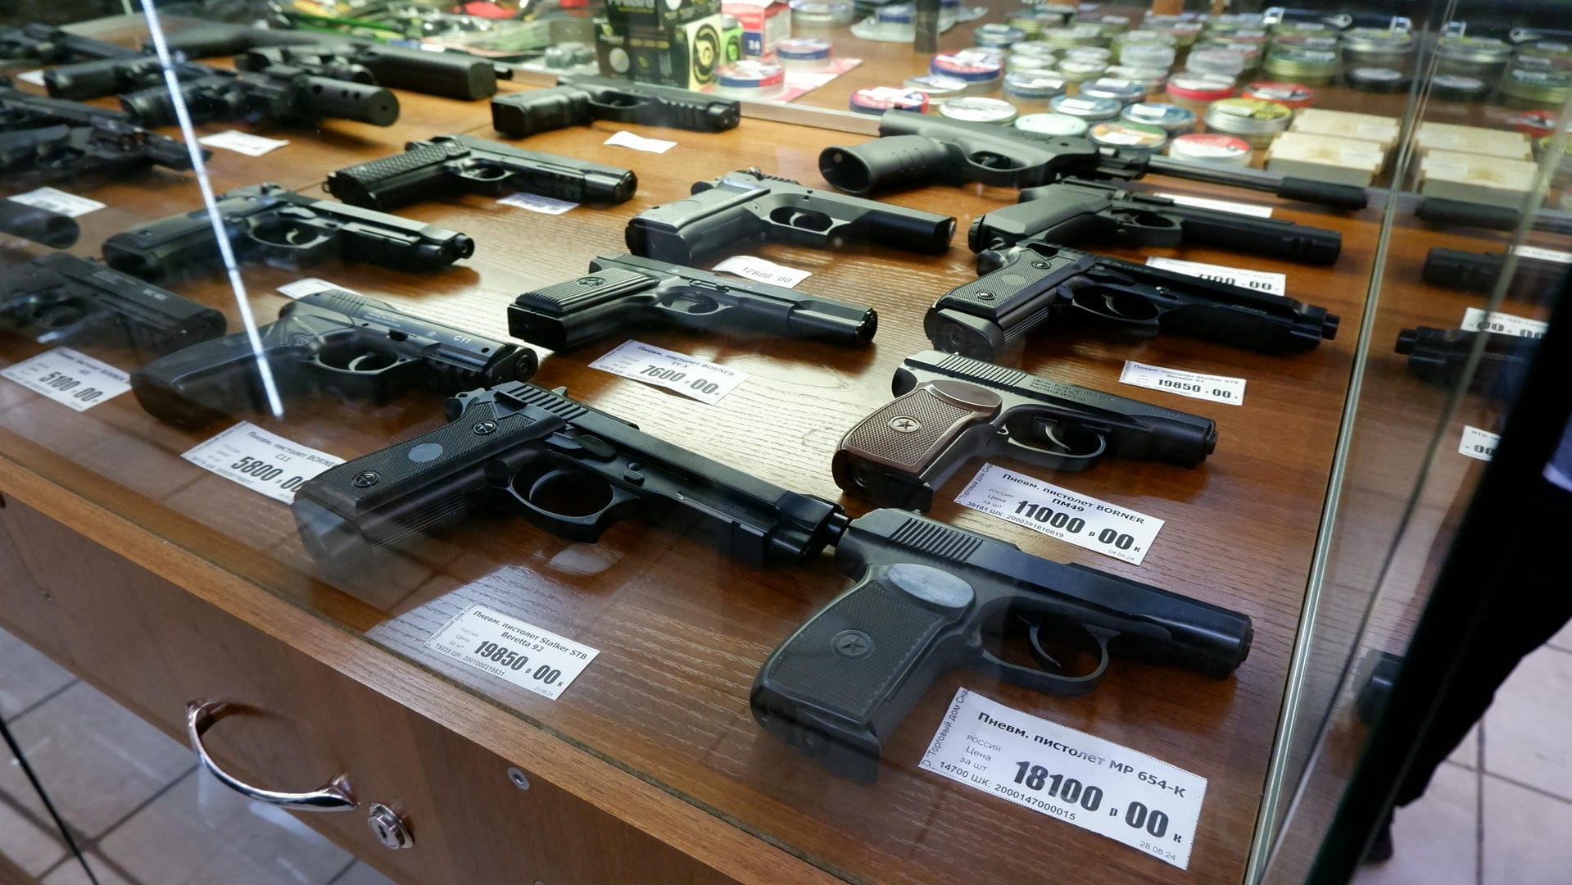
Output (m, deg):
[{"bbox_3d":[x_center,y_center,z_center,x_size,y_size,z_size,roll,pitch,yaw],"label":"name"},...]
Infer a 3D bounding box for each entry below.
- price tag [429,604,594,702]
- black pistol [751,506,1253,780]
[{"bbox_3d":[-0.106,0.080,0.371,0.063,0.003,0.027,15,38,22],"label":"price tag"},{"bbox_3d":[0.082,0.080,0.352,0.165,0.033,0.128,15,38,20],"label":"black pistol"}]

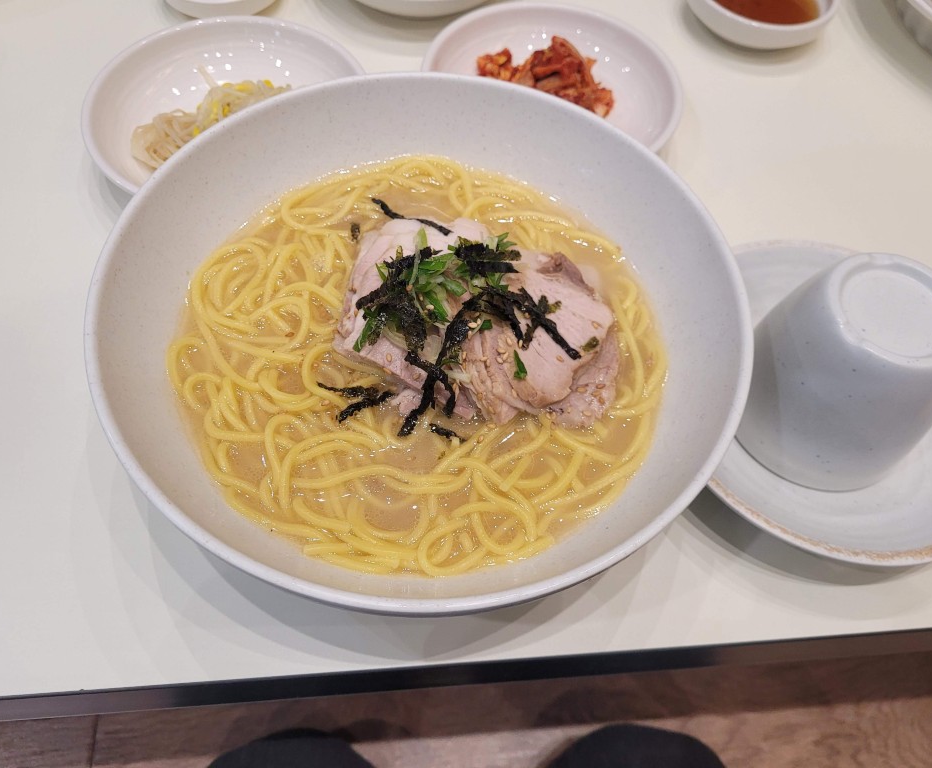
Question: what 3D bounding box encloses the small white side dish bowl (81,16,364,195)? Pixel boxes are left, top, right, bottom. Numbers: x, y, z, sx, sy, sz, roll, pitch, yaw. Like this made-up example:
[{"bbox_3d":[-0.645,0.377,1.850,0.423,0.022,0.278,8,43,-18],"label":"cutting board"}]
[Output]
[{"bbox_3d":[-0.111,-0.123,0.375,0.134,0.033,0.134,2,59,-3],"label":"small white side dish bowl"}]

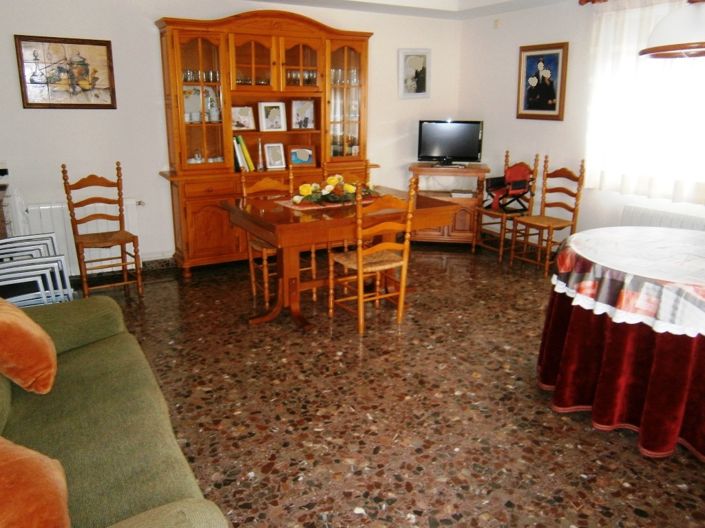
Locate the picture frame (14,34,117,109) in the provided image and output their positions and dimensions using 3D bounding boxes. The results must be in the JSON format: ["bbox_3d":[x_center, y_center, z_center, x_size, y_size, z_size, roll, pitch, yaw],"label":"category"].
[{"bbox_3d":[-2.248,-1.506,4.189,0.670,0.532,0.039,-9,19,-28],"label":"picture frame"}]

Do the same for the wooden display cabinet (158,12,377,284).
[{"bbox_3d":[-0.714,-1.106,4.921,2.017,2.216,0.483,-9,19,-28],"label":"wooden display cabinet"}]

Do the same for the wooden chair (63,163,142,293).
[{"bbox_3d":[-1.919,-0.248,4.107,0.438,1.024,0.424,-9,19,-28],"label":"wooden chair"}]

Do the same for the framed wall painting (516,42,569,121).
[{"bbox_3d":[1.767,-1.707,4.979,0.039,0.675,0.576,-9,19,-28],"label":"framed wall painting"}]

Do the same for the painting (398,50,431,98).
[{"bbox_3d":[0.677,-2.051,5.713,0.419,0.507,0.034,-9,19,-28],"label":"painting"}]

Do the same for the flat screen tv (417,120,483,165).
[{"bbox_3d":[1.038,-1.279,5.633,0.660,0.470,0.177,4,17,11],"label":"flat screen tv"}]

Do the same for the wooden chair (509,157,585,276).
[{"bbox_3d":[1.793,-0.440,4.849,0.424,1.024,0.443,-9,19,-28],"label":"wooden chair"}]

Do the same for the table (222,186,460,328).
[{"bbox_3d":[-0.096,-0.067,3.967,1.418,0.788,0.985,-9,19,-28],"label":"table"}]

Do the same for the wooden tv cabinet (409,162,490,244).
[{"bbox_3d":[1.036,-0.651,5.833,0.832,0.847,0.414,2,17,7],"label":"wooden tv cabinet"}]

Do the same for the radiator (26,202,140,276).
[{"bbox_3d":[-2.266,-0.213,4.517,0.818,0.616,0.108,-9,19,-28],"label":"radiator"}]

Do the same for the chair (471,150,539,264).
[{"bbox_3d":[1.532,-0.578,5.298,0.424,1.024,0.443,-9,19,-28],"label":"chair"}]

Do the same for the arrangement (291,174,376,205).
[{"bbox_3d":[-0.088,-0.540,3.849,0.630,0.187,0.256,-9,19,-28],"label":"arrangement"}]

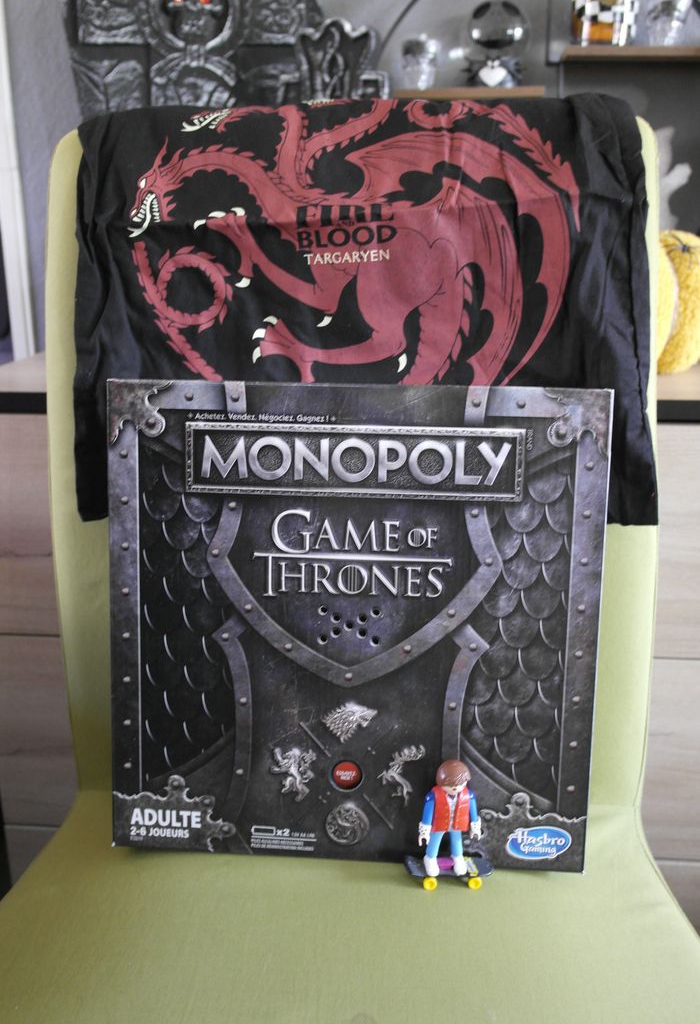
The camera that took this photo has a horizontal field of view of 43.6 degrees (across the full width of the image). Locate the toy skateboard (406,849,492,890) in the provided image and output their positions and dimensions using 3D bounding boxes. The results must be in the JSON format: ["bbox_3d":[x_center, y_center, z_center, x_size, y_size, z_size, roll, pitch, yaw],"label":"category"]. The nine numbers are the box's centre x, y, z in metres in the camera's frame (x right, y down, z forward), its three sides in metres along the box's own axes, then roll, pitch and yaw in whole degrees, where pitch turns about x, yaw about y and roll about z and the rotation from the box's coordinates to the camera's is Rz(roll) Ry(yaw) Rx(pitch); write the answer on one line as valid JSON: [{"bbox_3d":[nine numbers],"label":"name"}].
[{"bbox_3d":[0.062,0.222,0.541,0.054,0.014,0.019,-1,14,-3],"label":"toy skateboard"}]

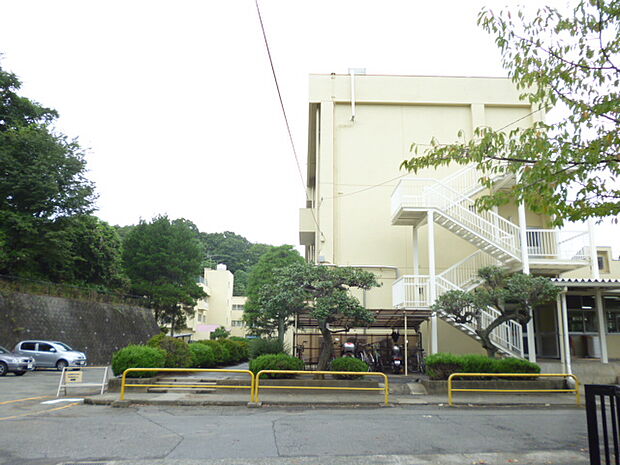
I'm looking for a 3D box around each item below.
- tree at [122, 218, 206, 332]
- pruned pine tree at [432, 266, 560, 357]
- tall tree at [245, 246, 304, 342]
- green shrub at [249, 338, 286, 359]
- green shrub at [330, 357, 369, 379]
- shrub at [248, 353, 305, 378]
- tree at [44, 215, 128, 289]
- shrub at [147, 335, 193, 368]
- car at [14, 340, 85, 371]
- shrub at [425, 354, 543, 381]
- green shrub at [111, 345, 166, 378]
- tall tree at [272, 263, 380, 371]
[{"bbox_3d":[-10.818,3.721,37.033,6.000,10.600,5.600,1,-12,0],"label":"tree"},{"bbox_3d":[5.982,2.847,16.086,4.050,3.550,3.200,1,-12,0],"label":"pruned pine tree"},{"bbox_3d":[-2.006,3.817,28.338,3.700,6.700,3.600,1,-12,0],"label":"tall tree"},{"bbox_3d":[-2.310,6.390,27.255,2.150,1.200,2.000,1,-12,0],"label":"green shrub"},{"bbox_3d":[1.165,3.969,14.796,1.120,0.650,1.050,1,-12,0],"label":"green shrub"},{"bbox_3d":[-0.989,3.881,14.808,1.620,0.760,1.350,1,-12,0],"label":"shrub"},{"bbox_3d":[-16.496,1.402,37.014,6.100,5.600,5.400,1,-12,0],"label":"tree"},{"bbox_3d":[-4.900,4.187,17.492,1.600,1.200,1.600,1,-12,0],"label":"shrub"},{"bbox_3d":[-13.102,6.267,25.606,3.600,1.520,1.660,0,-12,3],"label":"car"},{"bbox_3d":[5.264,4.060,15.303,3.500,0.820,1.200,1,-12,0],"label":"shrub"},{"bbox_3d":[-4.937,3.639,14.438,1.600,0.950,1.500,1,-12,0],"label":"green shrub"},{"bbox_3d":[0.487,2.551,14.800,3.200,3.400,2.800,1,-12,0],"label":"tall tree"}]

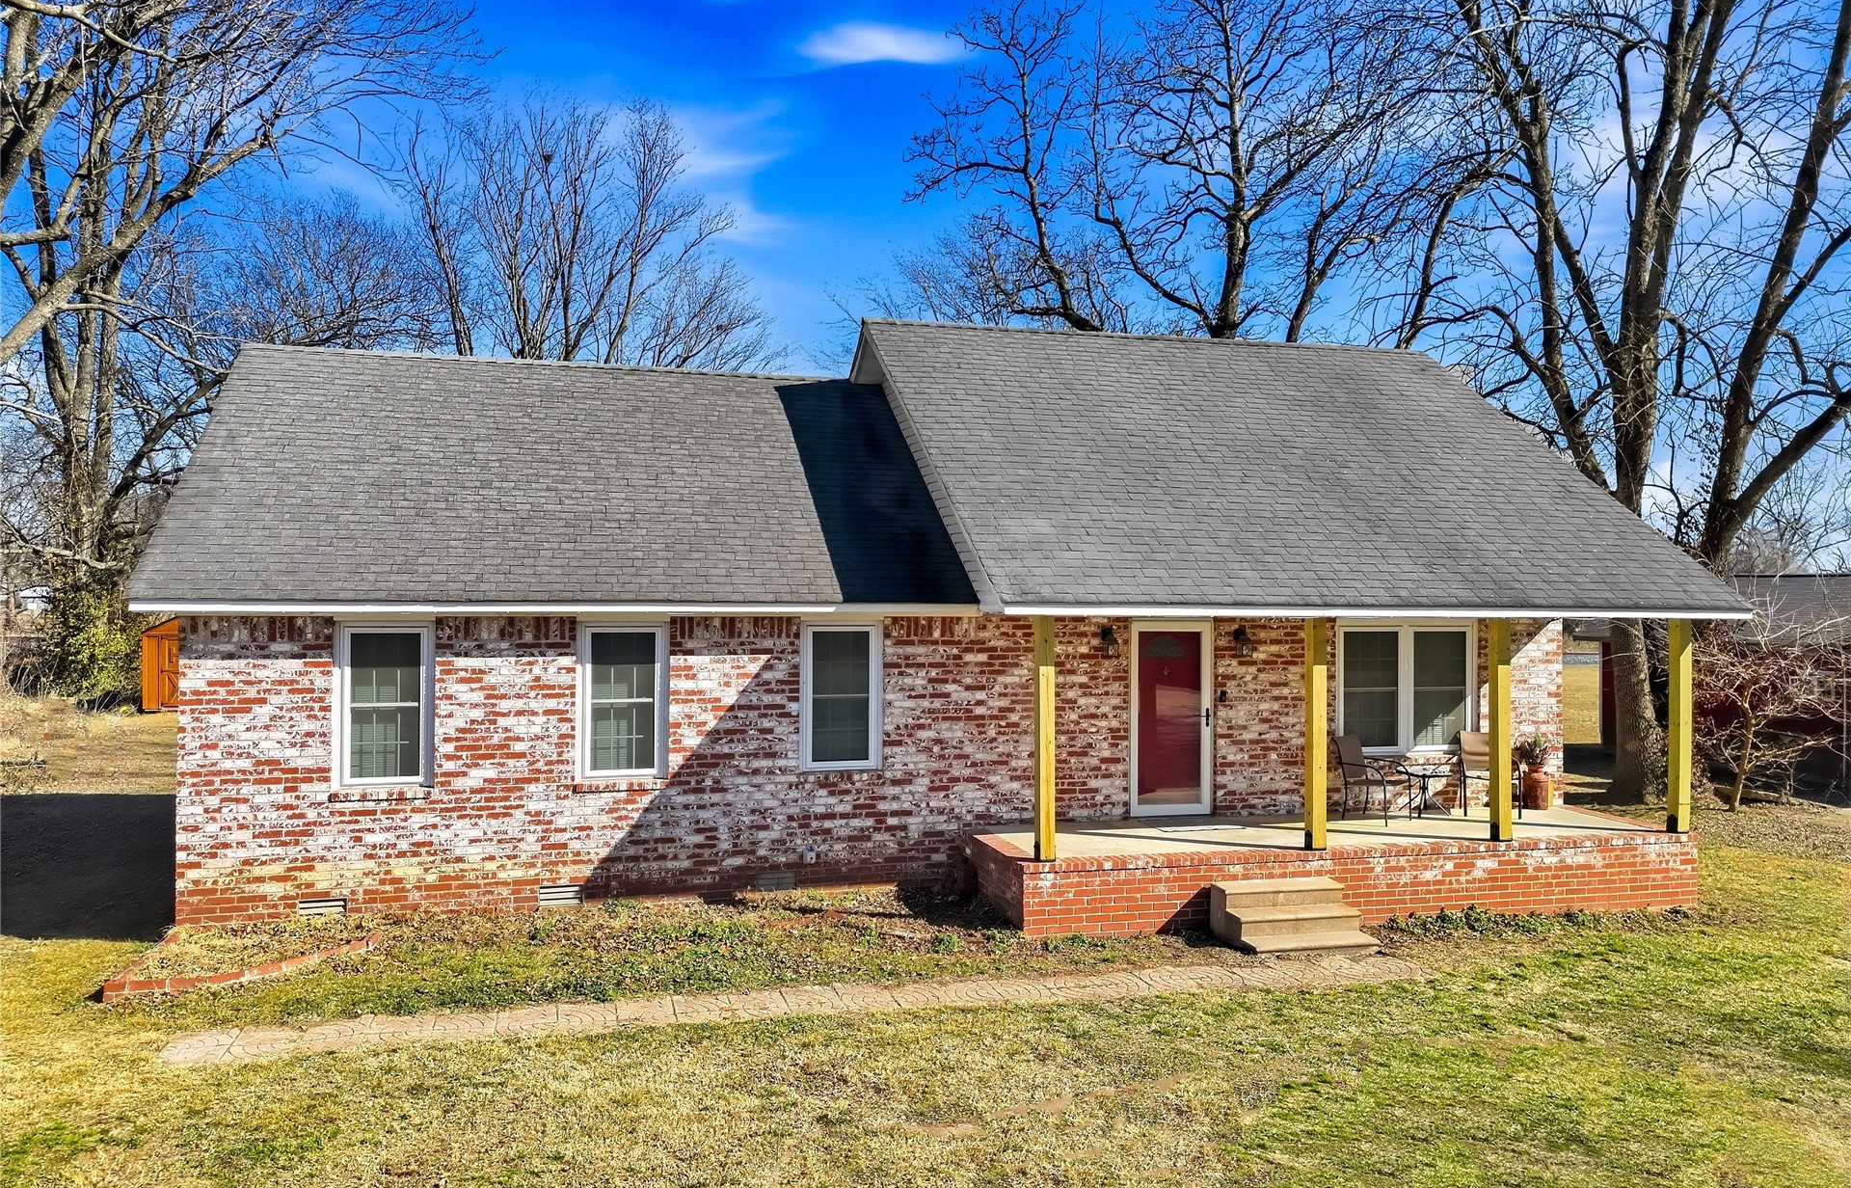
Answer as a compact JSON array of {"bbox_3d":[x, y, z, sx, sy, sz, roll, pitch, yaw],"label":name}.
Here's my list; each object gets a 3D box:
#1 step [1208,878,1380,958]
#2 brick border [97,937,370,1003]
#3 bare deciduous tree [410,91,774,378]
[{"bbox_3d":[3.351,2.954,11.725,1.210,0.430,1.064,0,0,-14],"label":"step"},{"bbox_3d":[-5.738,3.101,10.999,1.800,0.170,1.620,0,0,-14],"label":"brick border"},{"bbox_3d":[-8.900,-5.000,34.000,10.100,16.200,9.500,0,0,0],"label":"bare deciduous tree"}]

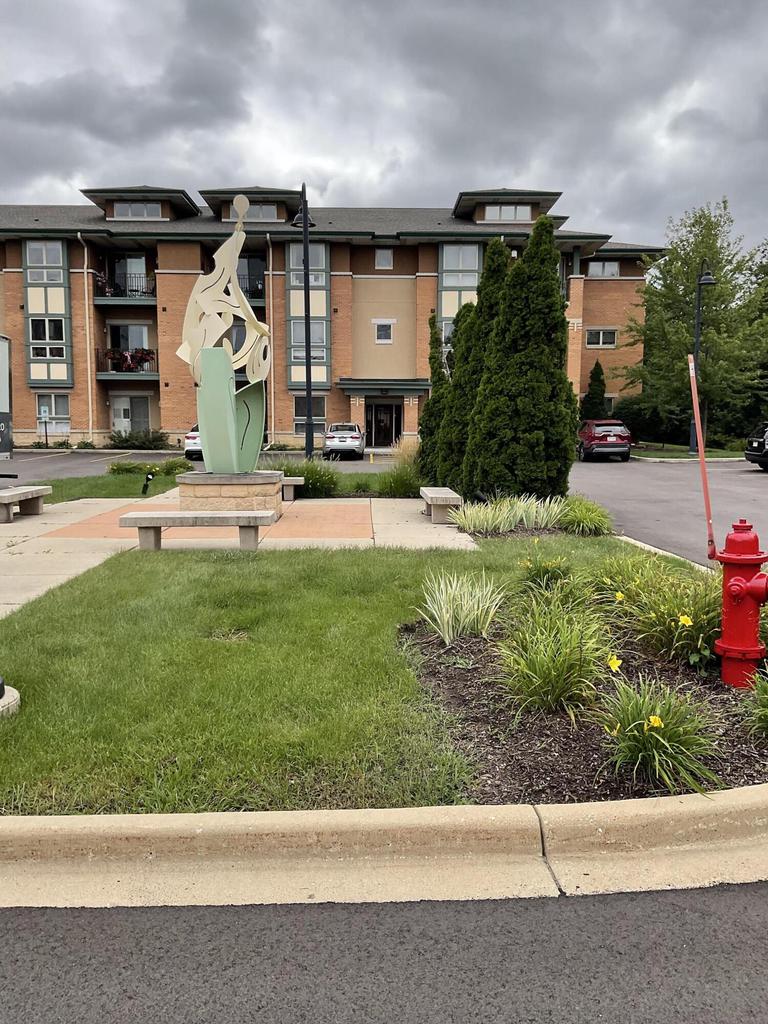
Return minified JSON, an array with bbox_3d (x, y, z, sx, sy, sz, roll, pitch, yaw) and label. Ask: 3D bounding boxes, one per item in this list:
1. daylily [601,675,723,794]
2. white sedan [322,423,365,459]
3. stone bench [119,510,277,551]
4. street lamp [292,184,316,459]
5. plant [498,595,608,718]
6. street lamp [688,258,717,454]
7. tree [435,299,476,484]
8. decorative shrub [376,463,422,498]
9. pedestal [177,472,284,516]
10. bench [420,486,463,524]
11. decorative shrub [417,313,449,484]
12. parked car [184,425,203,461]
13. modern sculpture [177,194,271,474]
[{"bbox_3d":[1.086,0.895,3.491,0.460,0.310,0.440,0,6,0],"label":"daylily"},{"bbox_3d":[-1.674,-3.076,37.152,1.800,1.470,4.600,0,7,0],"label":"white sedan"},{"bbox_3d":[-2.297,0.248,10.696,1.829,0.435,0.469,0,6,-2],"label":"stone bench"},{"bbox_3d":[-2.446,-5.591,26.392,0.800,8.450,1.250,-1,6,-8],"label":"street lamp"},{"bbox_3d":[0.867,0.733,4.429,0.560,0.460,0.530,0,6,0],"label":"plant"},{"bbox_3d":[13.322,-6.481,35.952,0.760,8.177,1.100,0,7,0],"label":"street lamp"},{"bbox_3d":[1.921,-2.705,20.223,1.300,4.250,1.300,0,6,0],"label":"tree"},{"bbox_3d":[0.302,-0.670,17.157,0.880,0.680,0.900,0,7,0],"label":"decorative shrub"},{"bbox_3d":[-2.422,-0.248,13.824,1.580,0.720,1.400,0,6,-2],"label":"pedestal"},{"bbox_3d":[0.908,-0.110,13.995,0.469,0.435,1.829,0,6,-2],"label":"bench"},{"bbox_3d":[1.372,-2.899,22.013,1.050,4.250,1.050,0,6,0],"label":"decorative shrub"},{"bbox_3d":[-7.190,-3.150,37.146,1.840,1.540,4.550,0,7,0],"label":"parked car"},{"bbox_3d":[-2.423,-2.641,13.102,1.320,4.130,0.850,0,7,0],"label":"modern sculpture"}]

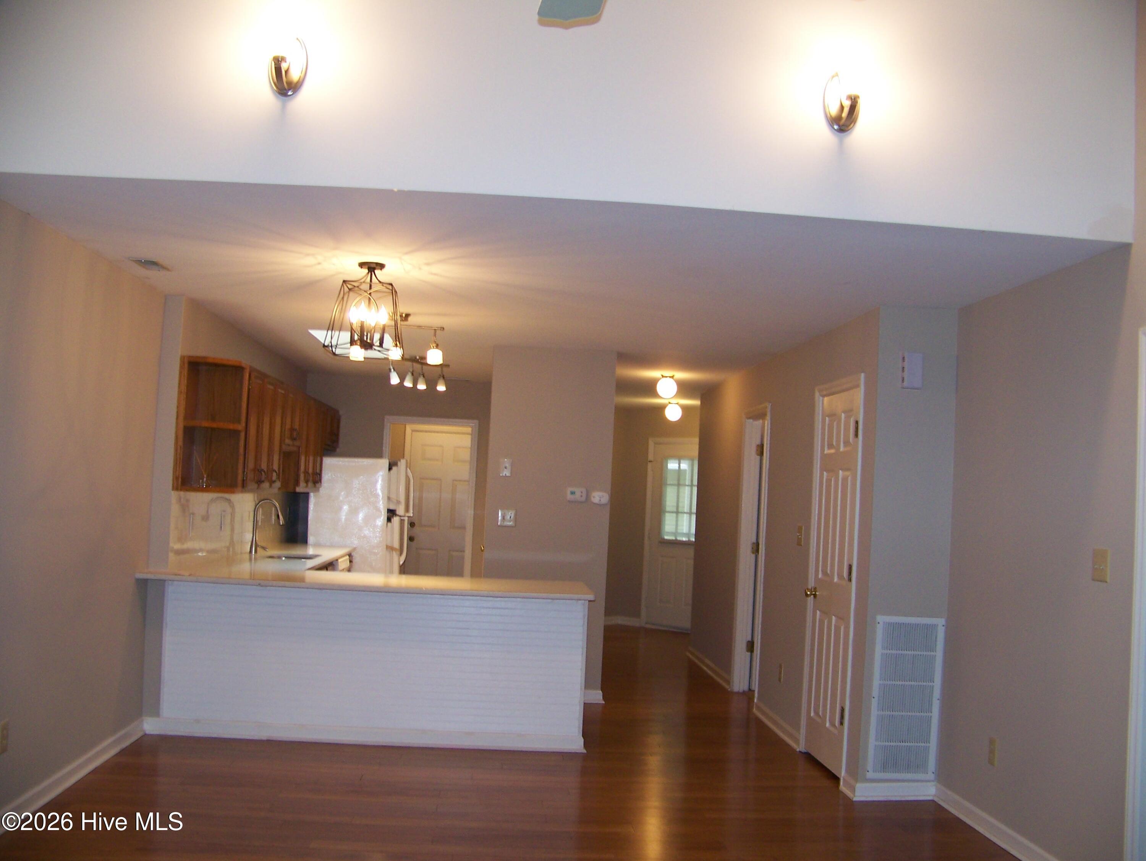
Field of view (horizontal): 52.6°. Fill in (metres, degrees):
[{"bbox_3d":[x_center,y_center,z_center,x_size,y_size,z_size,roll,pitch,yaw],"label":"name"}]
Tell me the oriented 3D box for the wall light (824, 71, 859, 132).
[{"bbox_3d":[0.931,-1.131,3.954,0.125,0.205,0.120,3,-3,-4],"label":"wall light"}]

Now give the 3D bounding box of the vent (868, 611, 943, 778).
[{"bbox_3d":[1.625,1.308,5.641,0.352,0.805,0.025,3,-3,-4],"label":"vent"}]

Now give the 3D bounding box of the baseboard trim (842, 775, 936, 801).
[{"bbox_3d":[1.548,1.760,5.724,0.440,0.088,0.230,3,-3,-4],"label":"baseboard trim"}]

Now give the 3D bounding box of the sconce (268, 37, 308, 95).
[{"bbox_3d":[-0.950,-1.213,3.830,0.125,0.205,0.120,3,-3,-4],"label":"sconce"}]

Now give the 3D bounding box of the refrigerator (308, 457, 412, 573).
[{"bbox_3d":[-1.883,1.083,10.215,0.770,1.670,0.750,3,-3,-4],"label":"refrigerator"}]

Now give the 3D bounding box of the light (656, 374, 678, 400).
[{"bbox_3d":[0.754,-0.345,9.300,0.165,0.190,0.165,3,-3,-4],"label":"light"}]

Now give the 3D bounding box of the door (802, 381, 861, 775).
[{"bbox_3d":[1.393,0.791,6.212,0.050,2.040,0.680,3,-3,-4],"label":"door"}]

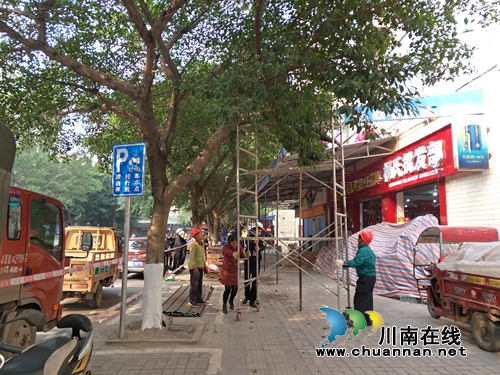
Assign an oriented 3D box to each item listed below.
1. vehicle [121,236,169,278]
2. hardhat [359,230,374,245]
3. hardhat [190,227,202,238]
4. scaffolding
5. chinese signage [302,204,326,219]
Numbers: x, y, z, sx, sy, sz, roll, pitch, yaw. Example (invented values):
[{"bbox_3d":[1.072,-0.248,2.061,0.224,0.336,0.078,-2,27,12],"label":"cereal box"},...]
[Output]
[{"bbox_3d":[-4.304,2.895,15.501,1.650,1.570,3.900,0,-7,-3],"label":"vehicle"},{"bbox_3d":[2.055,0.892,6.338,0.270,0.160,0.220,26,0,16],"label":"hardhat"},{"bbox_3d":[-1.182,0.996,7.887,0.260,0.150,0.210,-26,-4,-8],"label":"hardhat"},{"bbox_3d":[0.805,0.631,6.840,1.903,3.650,0.894,-3,-8,25],"label":"scaffolding"},{"bbox_3d":[4.291,1.688,24.883,0.150,0.660,7.000,0,-7,-3],"label":"chinese signage"}]

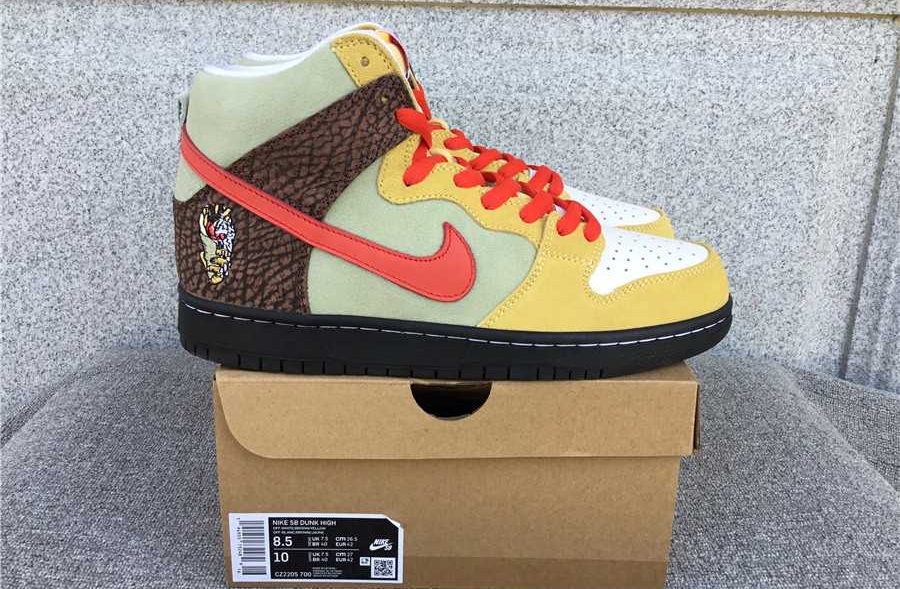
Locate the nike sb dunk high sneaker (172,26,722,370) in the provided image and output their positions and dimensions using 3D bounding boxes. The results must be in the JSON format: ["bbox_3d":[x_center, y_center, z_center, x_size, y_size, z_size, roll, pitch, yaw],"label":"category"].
[{"bbox_3d":[0.006,-0.052,0.422,0.301,0.168,0.106,1,17,-2],"label":"nike sb dunk high sneaker"}]

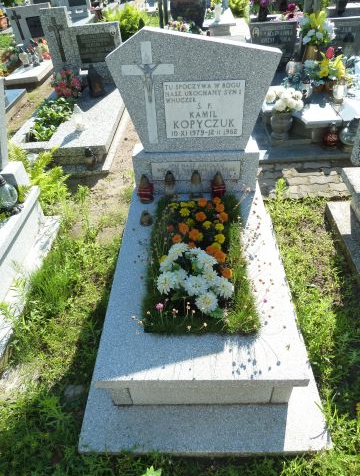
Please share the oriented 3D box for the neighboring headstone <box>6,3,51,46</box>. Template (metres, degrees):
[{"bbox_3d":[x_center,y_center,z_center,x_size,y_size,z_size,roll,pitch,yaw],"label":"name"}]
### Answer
[{"bbox_3d":[-2.050,-2.948,4.948,0.680,0.660,0.150,-1,43,3],"label":"neighboring headstone"}]

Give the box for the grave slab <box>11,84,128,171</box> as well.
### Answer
[{"bbox_3d":[-1.039,-1.197,3.573,0.950,0.240,1.600,-1,43,3],"label":"grave slab"}]

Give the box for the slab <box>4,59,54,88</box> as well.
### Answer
[{"bbox_3d":[-2.042,-2.262,4.763,0.800,0.260,1.250,-1,43,3],"label":"slab"}]

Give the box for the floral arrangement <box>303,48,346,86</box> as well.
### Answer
[{"bbox_3d":[1.381,-1.610,3.312,0.410,0.360,0.340,-1,43,3],"label":"floral arrangement"}]

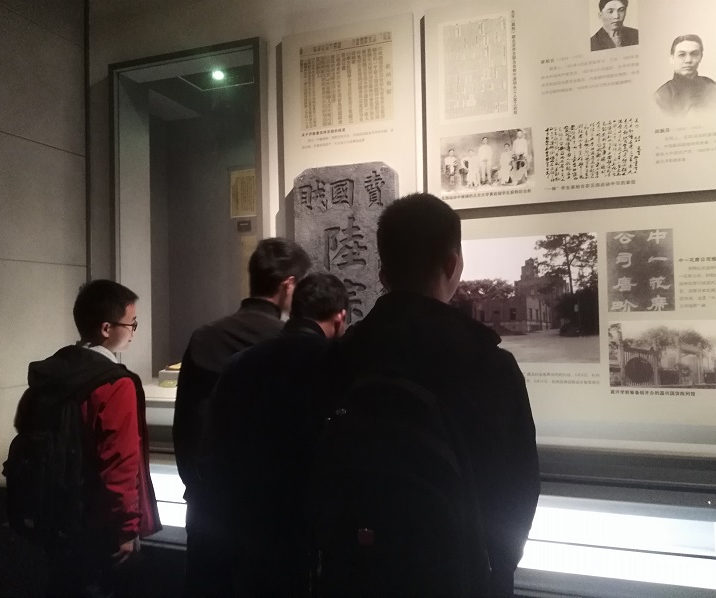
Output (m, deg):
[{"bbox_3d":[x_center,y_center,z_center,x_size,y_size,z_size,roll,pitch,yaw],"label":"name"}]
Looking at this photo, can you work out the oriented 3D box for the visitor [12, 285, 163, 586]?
[{"bbox_3d":[-0.848,0.769,1.922,0.470,1.650,0.370,-2,-2,42],"label":"visitor"}]

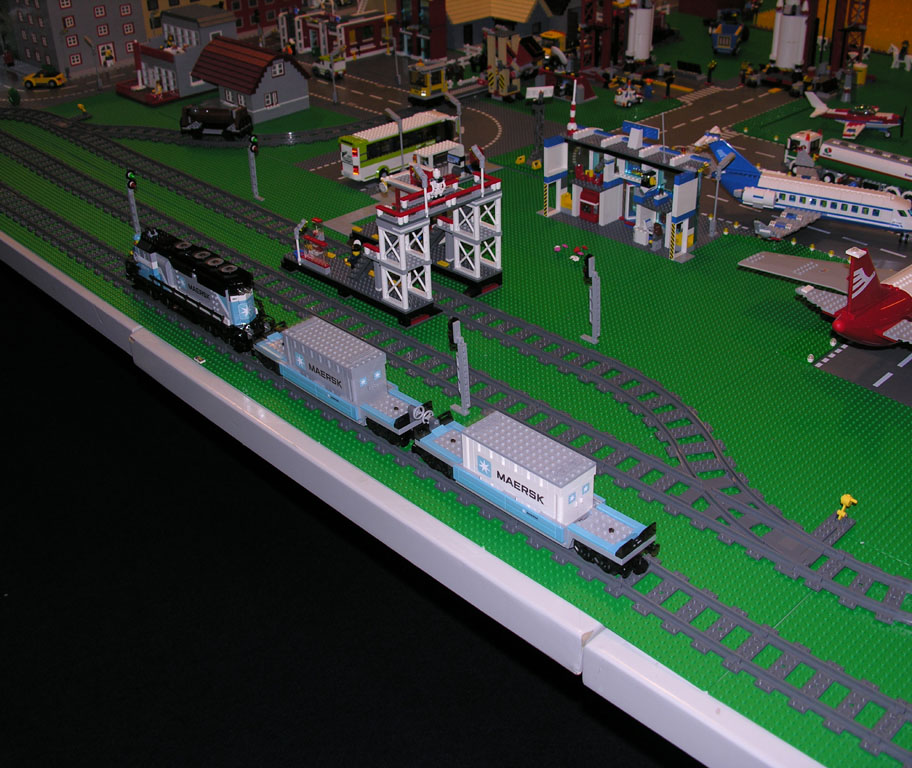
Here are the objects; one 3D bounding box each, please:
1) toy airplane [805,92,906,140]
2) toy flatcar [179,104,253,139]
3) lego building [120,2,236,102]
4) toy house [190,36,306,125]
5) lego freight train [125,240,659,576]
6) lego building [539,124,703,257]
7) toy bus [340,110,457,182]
[{"bbox_3d":[0.754,-0.509,1.965,0.197,0.080,0.215,10,34,19],"label":"toy airplane"},{"bbox_3d":[-0.479,-0.525,2.069,0.145,0.060,0.052,6,33,14],"label":"toy flatcar"},{"bbox_3d":[-0.650,-0.765,2.378,0.250,0.176,0.205,-28,40,-35],"label":"lego building"},{"bbox_3d":[-0.440,-0.662,2.228,0.165,0.135,0.244,-28,40,-35],"label":"toy house"},{"bbox_3d":[-0.154,-0.034,1.218,0.064,0.094,0.965,-28,40,-35],"label":"lego freight train"},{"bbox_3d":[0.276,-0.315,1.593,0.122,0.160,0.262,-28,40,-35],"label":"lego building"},{"bbox_3d":[-0.096,-0.434,1.883,0.232,0.078,0.055,-28,40,-35],"label":"toy bus"}]

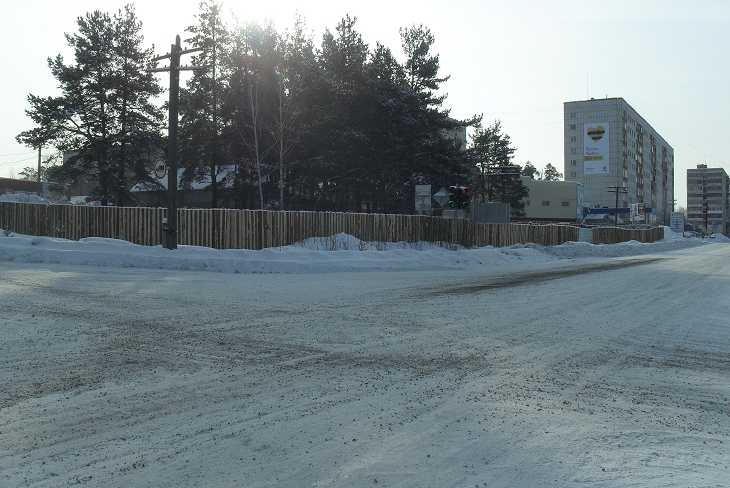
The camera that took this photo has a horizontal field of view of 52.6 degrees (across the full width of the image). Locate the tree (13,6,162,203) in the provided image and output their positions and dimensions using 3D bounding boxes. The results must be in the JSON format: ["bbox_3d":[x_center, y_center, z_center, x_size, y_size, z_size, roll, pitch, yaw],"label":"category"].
[{"bbox_3d":[-15.670,-7.000,42.000,8.200,13.000,7.000,0,0,0],"label":"tree"}]

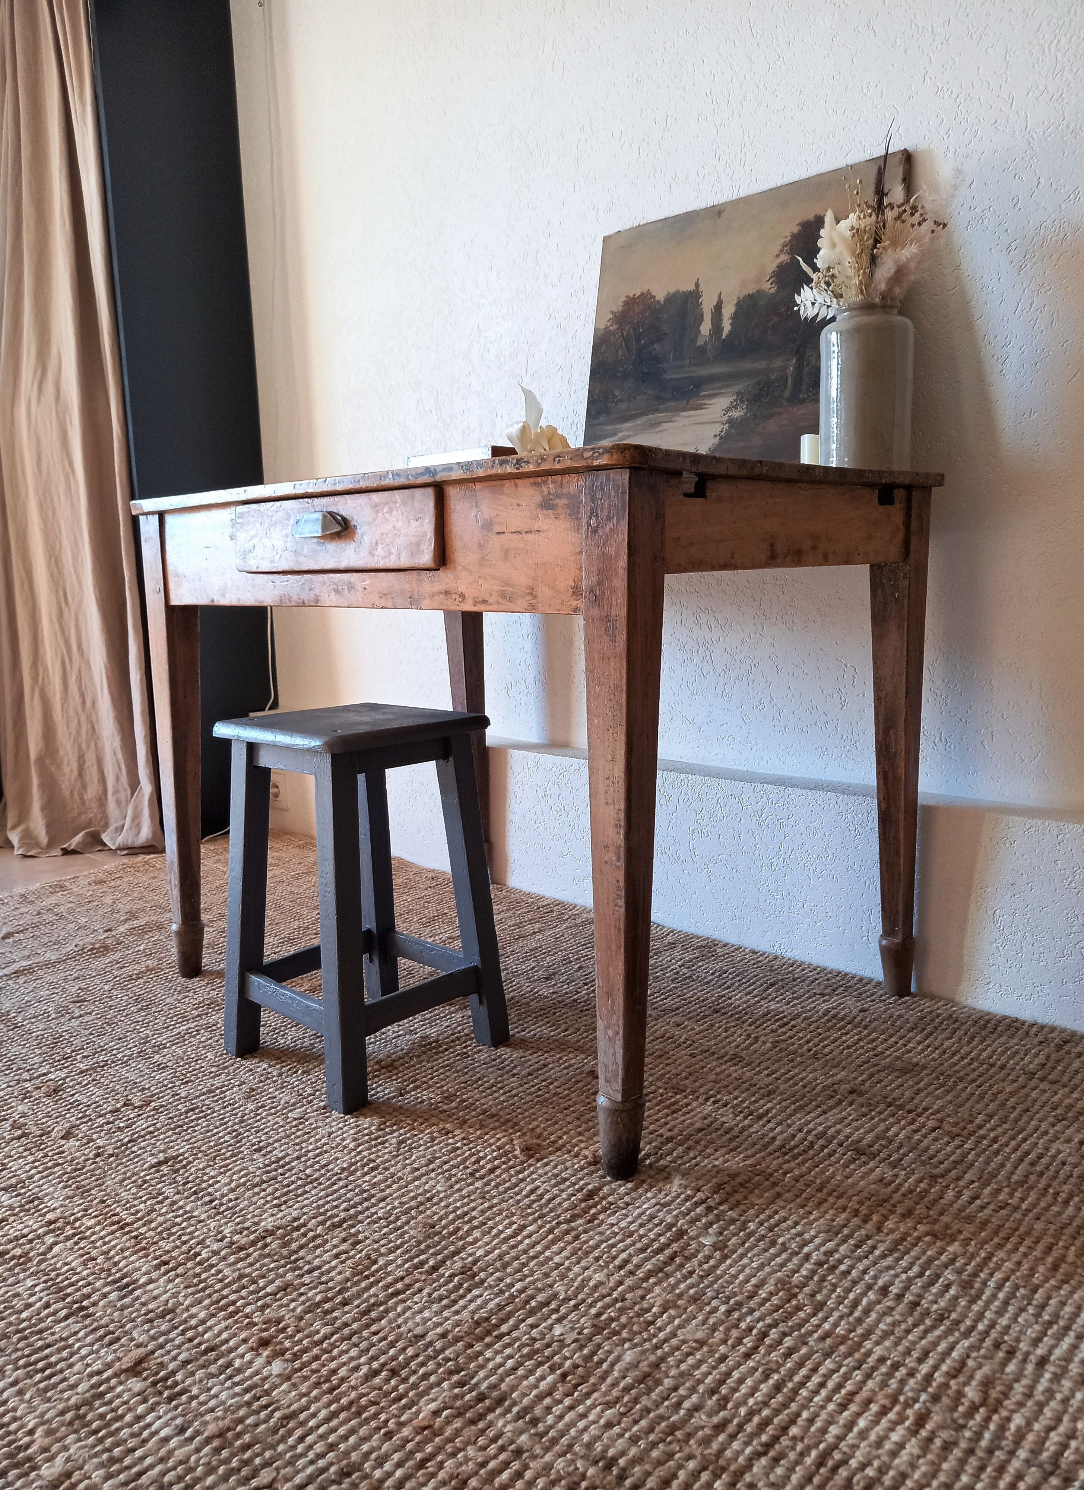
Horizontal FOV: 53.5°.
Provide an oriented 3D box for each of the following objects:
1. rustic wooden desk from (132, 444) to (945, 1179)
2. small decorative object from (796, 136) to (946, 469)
[{"bbox_3d":[-0.024,-0.004,1.658,0.971,0.760,0.722,8,13,43],"label":"rustic wooden desk"},{"bbox_3d":[0.431,-0.577,1.433,0.173,0.424,0.163,8,13,43],"label":"small decorative object"}]

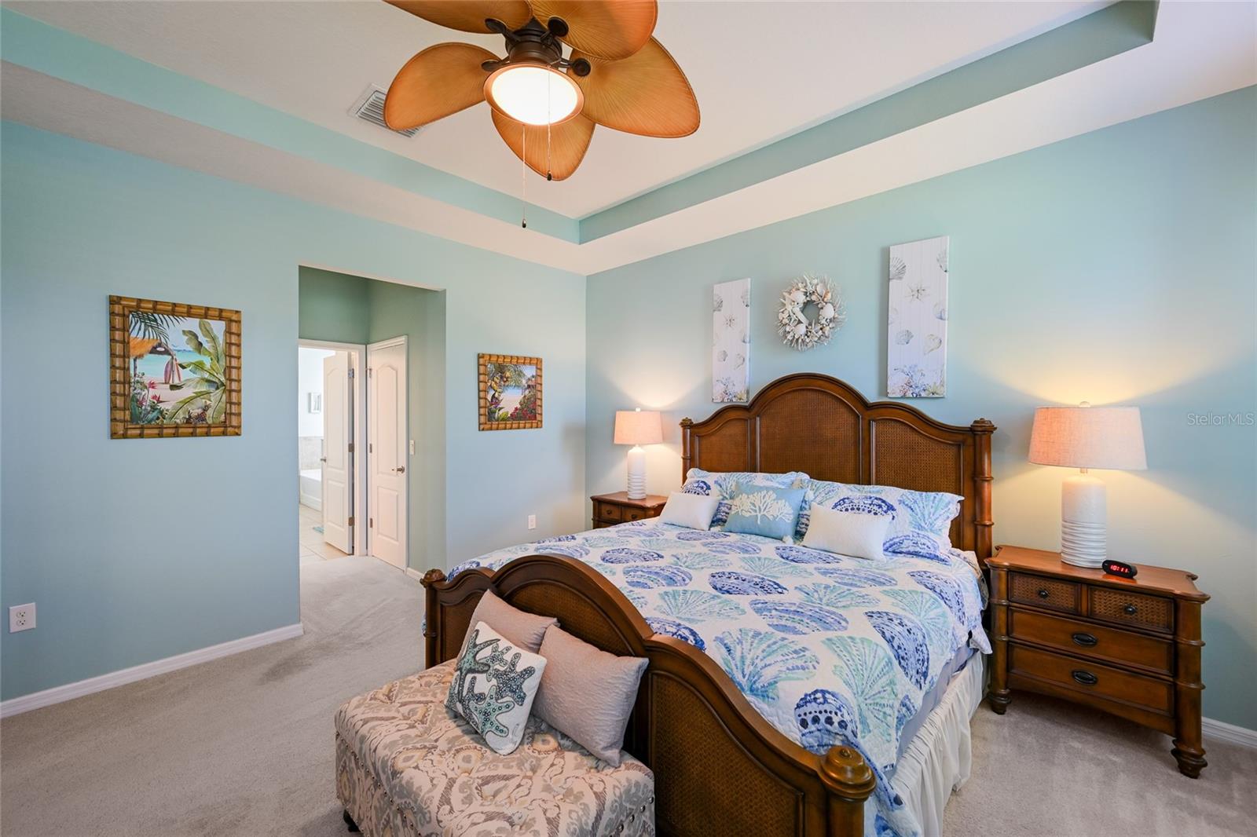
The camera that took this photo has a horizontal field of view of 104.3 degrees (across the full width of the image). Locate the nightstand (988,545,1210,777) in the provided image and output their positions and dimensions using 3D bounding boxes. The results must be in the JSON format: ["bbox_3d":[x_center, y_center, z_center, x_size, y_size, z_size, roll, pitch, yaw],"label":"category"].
[{"bbox_3d":[2.066,1.026,2.215,0.700,0.715,0.430,1,1,43],"label":"nightstand"}]

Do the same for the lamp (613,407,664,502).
[{"bbox_3d":[0.073,0.284,4.030,0.400,0.733,0.400,0,0,0],"label":"lamp"}]

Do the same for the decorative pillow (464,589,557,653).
[{"bbox_3d":[-0.438,0.811,1.699,0.430,0.385,0.140,1,-21,43],"label":"decorative pillow"}]

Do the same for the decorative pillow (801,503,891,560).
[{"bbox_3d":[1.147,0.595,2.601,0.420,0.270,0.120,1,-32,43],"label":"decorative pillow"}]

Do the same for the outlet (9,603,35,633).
[{"bbox_3d":[-2.820,0.929,2.276,0.012,0.116,0.073,1,1,43],"label":"outlet"}]

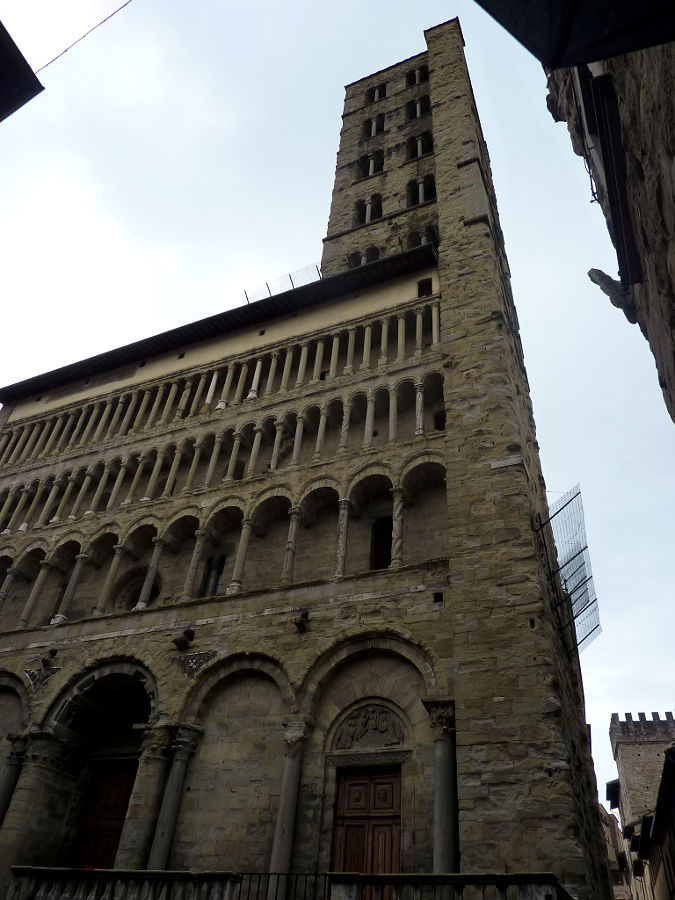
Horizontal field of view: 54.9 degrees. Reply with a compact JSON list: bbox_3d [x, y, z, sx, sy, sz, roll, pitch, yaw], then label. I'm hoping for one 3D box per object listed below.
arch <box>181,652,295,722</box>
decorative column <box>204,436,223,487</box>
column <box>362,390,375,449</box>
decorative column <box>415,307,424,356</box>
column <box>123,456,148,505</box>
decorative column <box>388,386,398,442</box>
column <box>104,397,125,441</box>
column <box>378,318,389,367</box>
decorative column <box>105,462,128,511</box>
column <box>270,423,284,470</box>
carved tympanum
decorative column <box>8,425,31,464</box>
[{"bbox_3d":[-2.746,7.043,19.338,3.824,1.958,0.600,-13,-45,20],"label":"arch"},{"bbox_3d":[-4.795,0.393,25.292,0.330,2.586,0.330,-13,-46,20],"label":"decorative column"},{"bbox_3d":[1.242,-1.248,25.875,0.370,2.760,0.370,-13,-43,21],"label":"column"},{"bbox_3d":[3.219,-4.675,25.432,0.330,2.915,0.330,3,-42,3],"label":"decorative column"},{"bbox_3d":[-9.228,1.371,29.740,0.420,2.570,0.420,-13,-43,21],"label":"column"},{"bbox_3d":[2.098,-1.393,24.390,0.390,2.909,0.390,3,-41,2],"label":"decorative column"},{"bbox_3d":[-11.542,-1.666,33.840,0.350,2.720,0.350,-13,-43,21],"label":"column"},{"bbox_3d":[1.845,-4.261,25.688,0.320,2.601,0.320,-13,-44,21],"label":"column"},{"bbox_3d":[-9.736,1.497,28.735,0.390,2.873,0.390,-13,-44,20],"label":"decorative column"},{"bbox_3d":[-2.437,-0.193,25.970,0.390,2.570,0.390,-13,-44,20],"label":"column"},{"bbox_3d":[0.875,7.465,17.566,2.003,1.149,0.220,-13,-44,20],"label":"carved tympanum"},{"bbox_3d":[-17.070,-0.327,34.916,0.350,2.829,0.350,-13,-44,21],"label":"decorative column"}]

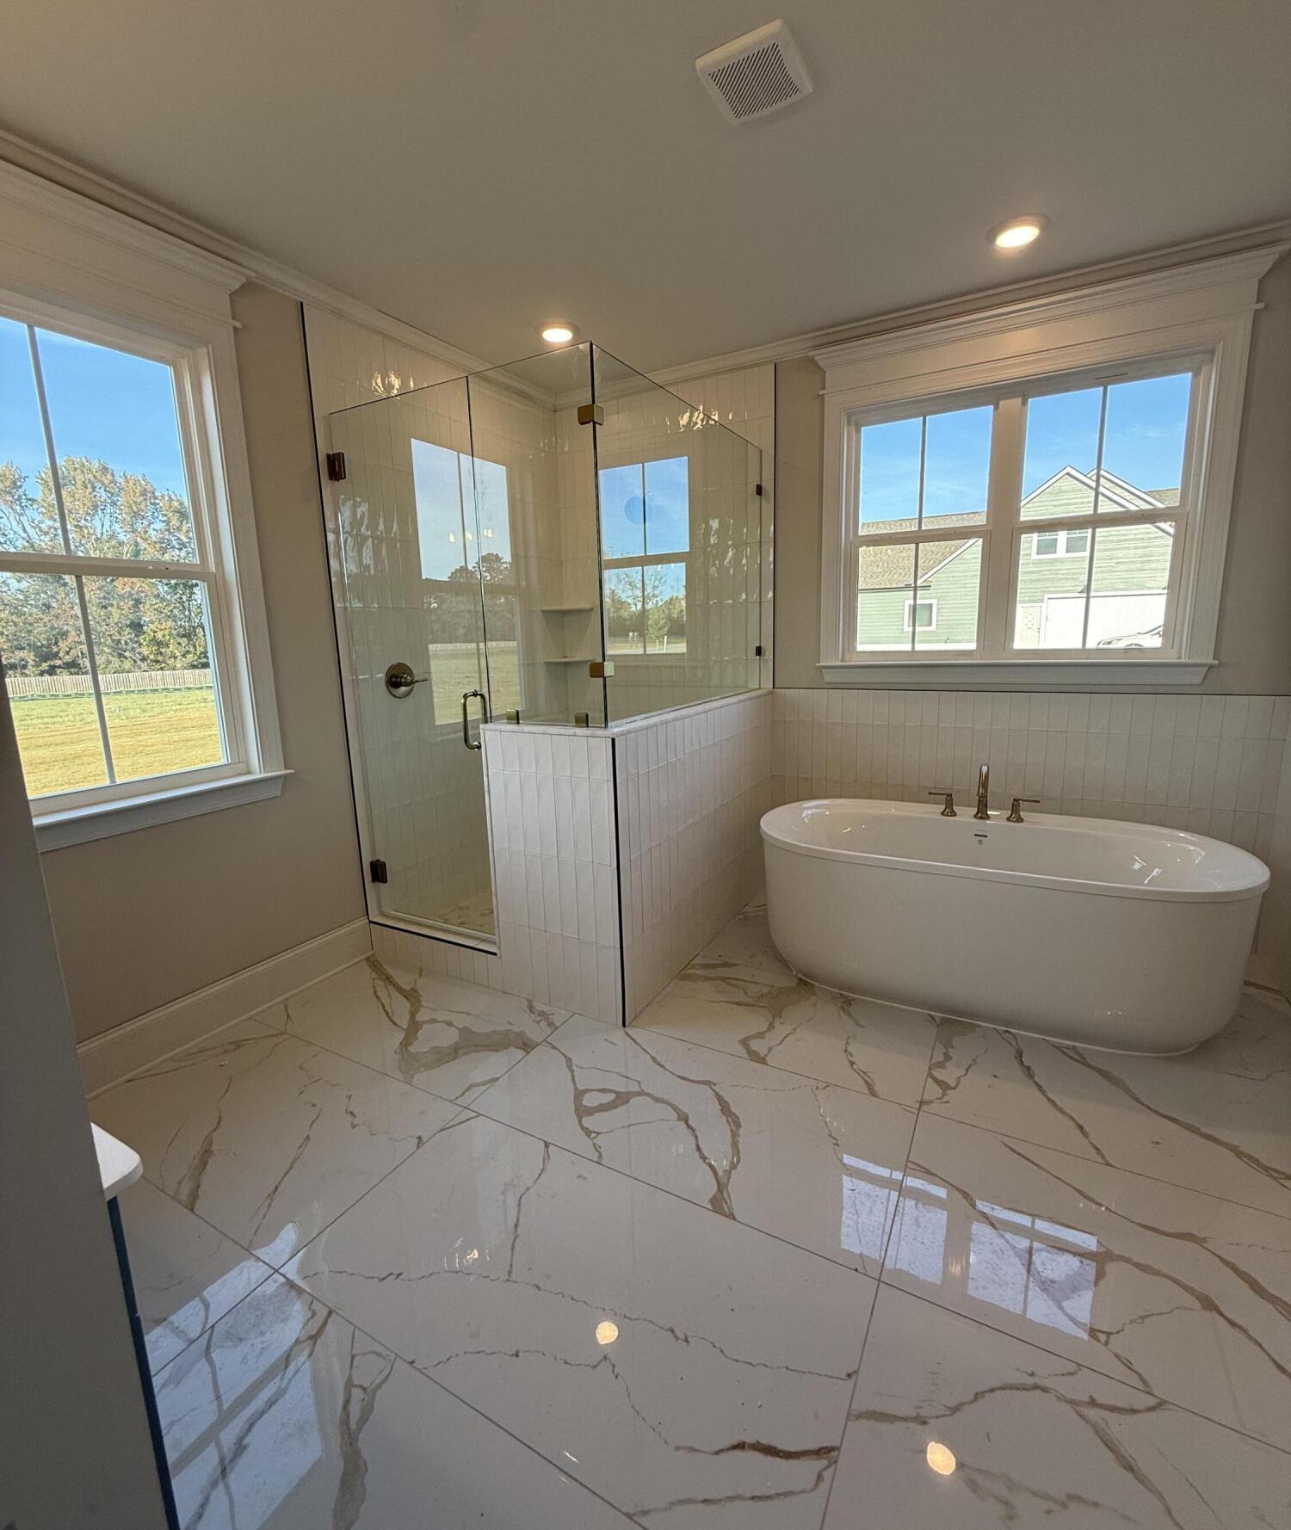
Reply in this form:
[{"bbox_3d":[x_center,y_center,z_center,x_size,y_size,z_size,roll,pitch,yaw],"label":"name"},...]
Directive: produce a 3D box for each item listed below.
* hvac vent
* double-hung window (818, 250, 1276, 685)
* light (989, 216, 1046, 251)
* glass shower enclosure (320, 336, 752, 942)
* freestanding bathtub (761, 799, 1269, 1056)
[{"bbox_3d":[0.273,-1.680,1.702,0.220,0.030,0.225,5,13,29],"label":"hvac vent"},{"bbox_3d":[1.548,-1.100,3.005,1.620,1.500,0.140,5,13,29],"label":"double-hung window"},{"bbox_3d":[1.304,-1.856,2.447,0.190,0.030,0.190,5,13,29],"label":"light"},{"bbox_3d":[-0.319,-0.455,3.351,1.280,2.150,1.540,5,13,29],"label":"glass shower enclosure"},{"bbox_3d":[1.308,0.564,2.761,1.670,0.595,0.850,5,13,29],"label":"freestanding bathtub"}]

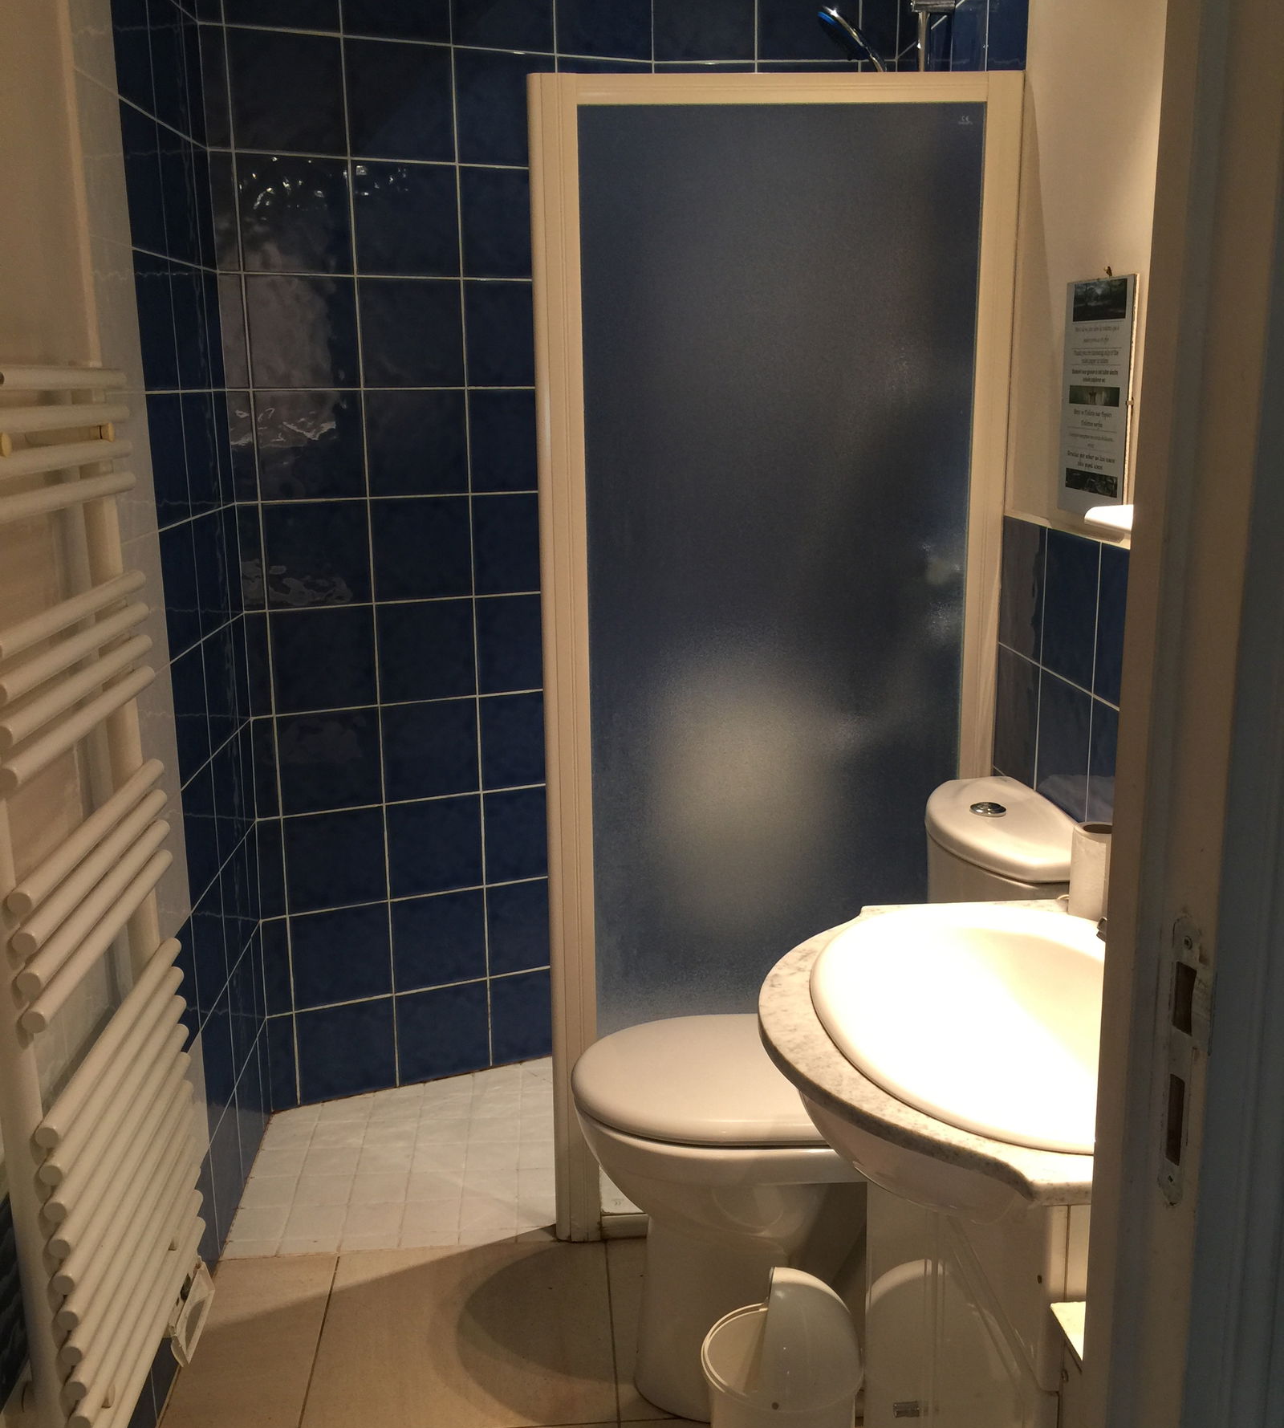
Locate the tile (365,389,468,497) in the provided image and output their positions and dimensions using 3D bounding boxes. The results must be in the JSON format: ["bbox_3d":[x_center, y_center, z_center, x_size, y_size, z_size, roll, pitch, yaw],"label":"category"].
[{"bbox_3d":[-0.430,-0.519,2.741,0.200,0.200,0.010,-6,14,-24],"label":"tile"}]

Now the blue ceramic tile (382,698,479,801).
[{"bbox_3d":[-0.424,0.073,2.880,0.200,0.200,0.010,-6,14,-23],"label":"blue ceramic tile"}]

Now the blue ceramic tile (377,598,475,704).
[{"bbox_3d":[-0.426,-0.125,2.828,0.200,0.200,0.010,-7,14,-24],"label":"blue ceramic tile"}]

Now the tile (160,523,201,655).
[{"bbox_3d":[-0.729,-0.196,2.250,0.012,0.200,0.200,-1,13,-3],"label":"tile"}]

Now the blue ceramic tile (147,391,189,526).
[{"bbox_3d":[-0.726,-0.390,2.190,0.010,0.198,0.198,-1,13,-3],"label":"blue ceramic tile"}]

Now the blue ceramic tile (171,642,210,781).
[{"bbox_3d":[-0.727,0.001,2.295,0.012,0.200,0.200,-1,13,-3],"label":"blue ceramic tile"}]

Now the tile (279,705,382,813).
[{"bbox_3d":[-0.609,0.093,2.800,0.200,0.200,0.010,-6,14,-23],"label":"tile"}]

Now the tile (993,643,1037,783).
[{"bbox_3d":[0.627,0.003,2.390,0.010,0.200,0.200,-2,13,-5],"label":"tile"}]

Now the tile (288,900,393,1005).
[{"bbox_3d":[-0.597,0.482,2.860,0.198,0.198,0.010,-7,14,-24],"label":"tile"}]

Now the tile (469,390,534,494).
[{"bbox_3d":[-0.246,-0.535,2.799,0.197,0.198,0.010,-6,14,-23],"label":"tile"}]

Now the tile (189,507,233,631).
[{"bbox_3d":[-0.742,-0.240,2.454,0.010,0.200,0.198,-1,13,-2],"label":"tile"}]

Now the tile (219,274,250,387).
[{"bbox_3d":[-0.729,-0.683,2.567,0.039,0.200,0.010,-6,14,-23],"label":"tile"}]

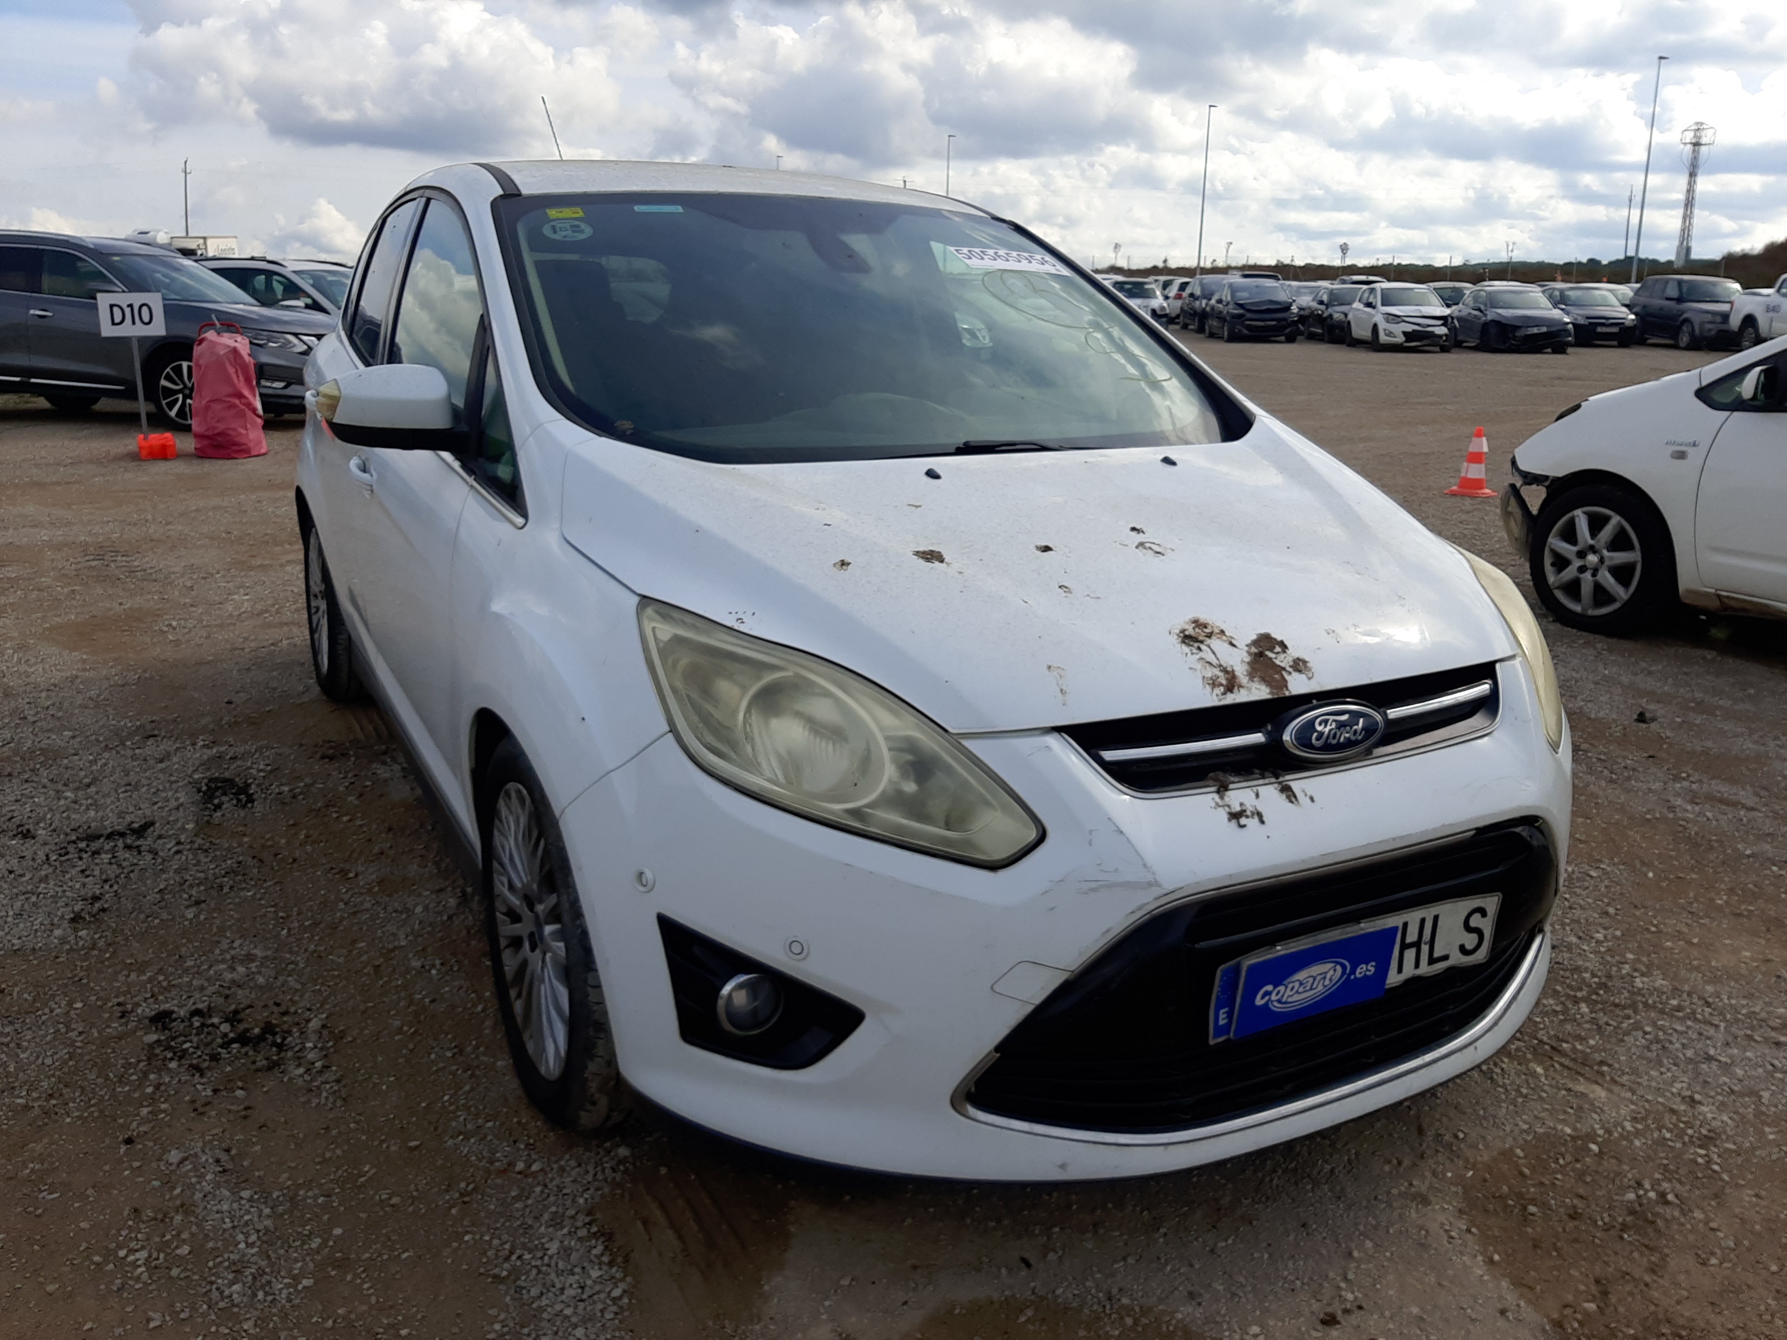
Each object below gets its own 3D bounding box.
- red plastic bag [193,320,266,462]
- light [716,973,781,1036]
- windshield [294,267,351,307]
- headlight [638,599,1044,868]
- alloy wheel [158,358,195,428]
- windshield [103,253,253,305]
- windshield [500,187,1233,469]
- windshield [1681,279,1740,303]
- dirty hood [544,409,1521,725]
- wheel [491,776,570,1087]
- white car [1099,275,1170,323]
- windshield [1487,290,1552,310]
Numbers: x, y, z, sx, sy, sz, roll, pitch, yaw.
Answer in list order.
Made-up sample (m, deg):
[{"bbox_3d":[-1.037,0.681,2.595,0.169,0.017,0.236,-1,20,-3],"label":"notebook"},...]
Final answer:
[{"bbox_3d":[-4.852,-2.039,9.800,0.480,0.945,0.450,-7,18,-25],"label":"red plastic bag"},{"bbox_3d":[-0.199,0.427,1.756,0.085,0.085,0.070,-4,16,-23],"label":"light"},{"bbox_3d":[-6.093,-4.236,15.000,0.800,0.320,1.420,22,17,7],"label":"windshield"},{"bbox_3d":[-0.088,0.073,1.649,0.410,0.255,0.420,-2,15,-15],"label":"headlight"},{"bbox_3d":[-5.866,-2.316,11.216,0.515,0.515,0.180,4,16,9],"label":"alloy wheel"},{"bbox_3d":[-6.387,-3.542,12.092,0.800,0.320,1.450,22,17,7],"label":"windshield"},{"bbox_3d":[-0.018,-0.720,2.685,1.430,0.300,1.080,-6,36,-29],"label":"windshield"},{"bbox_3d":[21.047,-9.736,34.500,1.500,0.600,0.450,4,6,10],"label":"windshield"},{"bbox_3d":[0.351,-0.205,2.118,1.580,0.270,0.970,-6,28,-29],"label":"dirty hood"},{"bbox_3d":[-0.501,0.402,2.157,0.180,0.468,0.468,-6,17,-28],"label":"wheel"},{"bbox_3d":[6.748,-10.200,37.500,1.770,1.470,4.250,4,16,6],"label":"white car"},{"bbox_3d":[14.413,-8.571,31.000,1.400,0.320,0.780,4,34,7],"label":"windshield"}]

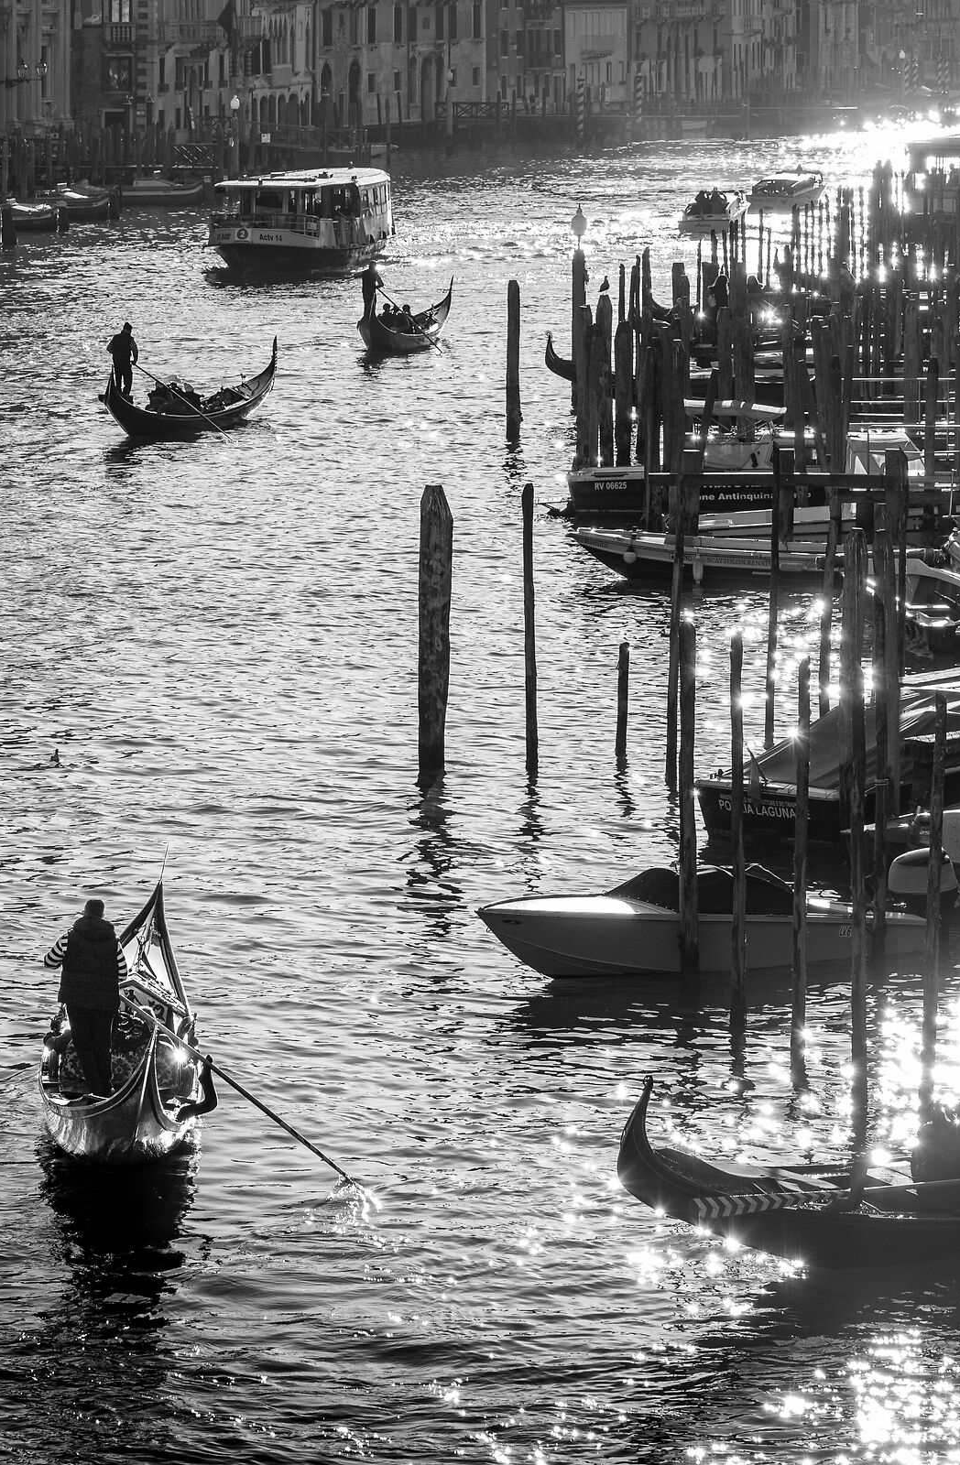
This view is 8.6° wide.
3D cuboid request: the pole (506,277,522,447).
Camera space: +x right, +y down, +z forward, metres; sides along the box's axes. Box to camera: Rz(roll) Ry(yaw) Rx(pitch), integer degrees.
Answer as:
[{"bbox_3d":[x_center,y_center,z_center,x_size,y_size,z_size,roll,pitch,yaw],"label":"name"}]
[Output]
[{"bbox_3d":[0.713,-7.867,136.245,0.280,3.510,0.280,0,7,0],"label":"pole"}]

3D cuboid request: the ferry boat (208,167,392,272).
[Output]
[{"bbox_3d":[-6.381,-17.543,214.700,4.200,3.200,21.500,1,7,5],"label":"ferry boat"}]

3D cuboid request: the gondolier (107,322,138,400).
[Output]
[{"bbox_3d":[-8.611,-8.976,154.540,0.680,1.843,0.500,3,7,23],"label":"gondolier"}]

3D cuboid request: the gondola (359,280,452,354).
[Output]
[{"bbox_3d":[-2.170,-12.341,190.518,1.450,1.600,10.807,2,7,14],"label":"gondola"}]

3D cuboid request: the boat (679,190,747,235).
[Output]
[{"bbox_3d":[8.610,-18.885,232.574,2.000,1.500,6.800,1,7,9],"label":"boat"}]

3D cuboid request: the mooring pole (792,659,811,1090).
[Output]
[{"bbox_3d":[2.941,1.295,58.559,0.126,3.930,0.126,0,7,0],"label":"mooring pole"}]

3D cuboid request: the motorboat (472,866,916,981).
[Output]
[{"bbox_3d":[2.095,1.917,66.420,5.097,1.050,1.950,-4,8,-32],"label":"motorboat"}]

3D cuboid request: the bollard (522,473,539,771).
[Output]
[{"bbox_3d":[0.681,-1.383,85.261,0.150,3.938,0.150,-1,7,0],"label":"bollard"}]

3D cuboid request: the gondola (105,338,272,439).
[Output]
[{"bbox_3d":[-6.267,-7.626,142.171,1.450,1.700,10.800,2,7,17],"label":"gondola"}]

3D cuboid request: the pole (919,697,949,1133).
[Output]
[{"bbox_3d":[3.996,1.648,56.257,0.130,3.940,0.130,2,7,0],"label":"pole"}]

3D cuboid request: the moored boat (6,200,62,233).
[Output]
[{"bbox_3d":[-19.612,-20.485,253.725,6.000,1.350,2.000,1,7,10],"label":"moored boat"}]

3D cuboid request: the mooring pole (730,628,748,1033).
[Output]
[{"bbox_3d":[2.485,0.958,61.733,0.124,3.820,0.124,0,7,0],"label":"mooring pole"}]

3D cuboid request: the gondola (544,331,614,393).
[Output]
[{"bbox_3d":[6.820,-8.568,148.288,10.600,1.600,1.420,0,7,-3],"label":"gondola"}]

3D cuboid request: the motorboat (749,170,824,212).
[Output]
[{"bbox_3d":[12.157,-21.565,253.953,2.100,1.550,8.000,1,7,12],"label":"motorboat"}]

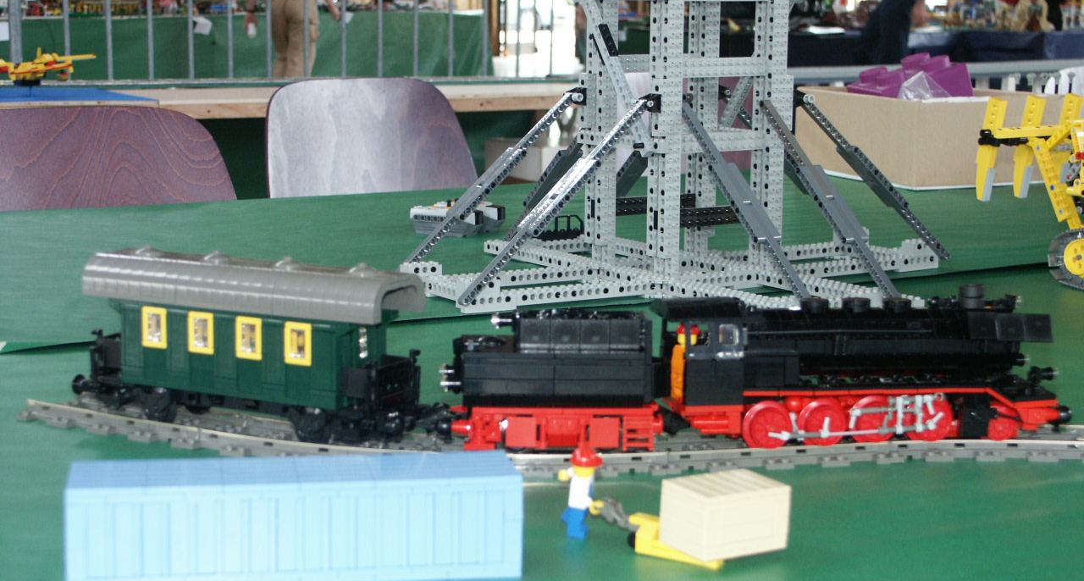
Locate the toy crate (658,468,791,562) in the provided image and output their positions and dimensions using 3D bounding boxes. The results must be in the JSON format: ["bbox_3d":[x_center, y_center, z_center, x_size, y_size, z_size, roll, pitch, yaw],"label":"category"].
[{"bbox_3d":[0.083,0.101,0.778,0.048,0.029,0.033,-5,11,-33],"label":"toy crate"}]

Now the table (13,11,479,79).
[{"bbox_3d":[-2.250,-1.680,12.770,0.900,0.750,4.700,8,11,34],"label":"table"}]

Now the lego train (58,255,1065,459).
[{"bbox_3d":[0.014,0.033,0.976,0.590,0.094,0.145,1,9,0],"label":"lego train"}]

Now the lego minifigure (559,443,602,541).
[{"bbox_3d":[0.018,0.092,0.793,0.021,0.042,0.024,3,10,11],"label":"lego minifigure"}]

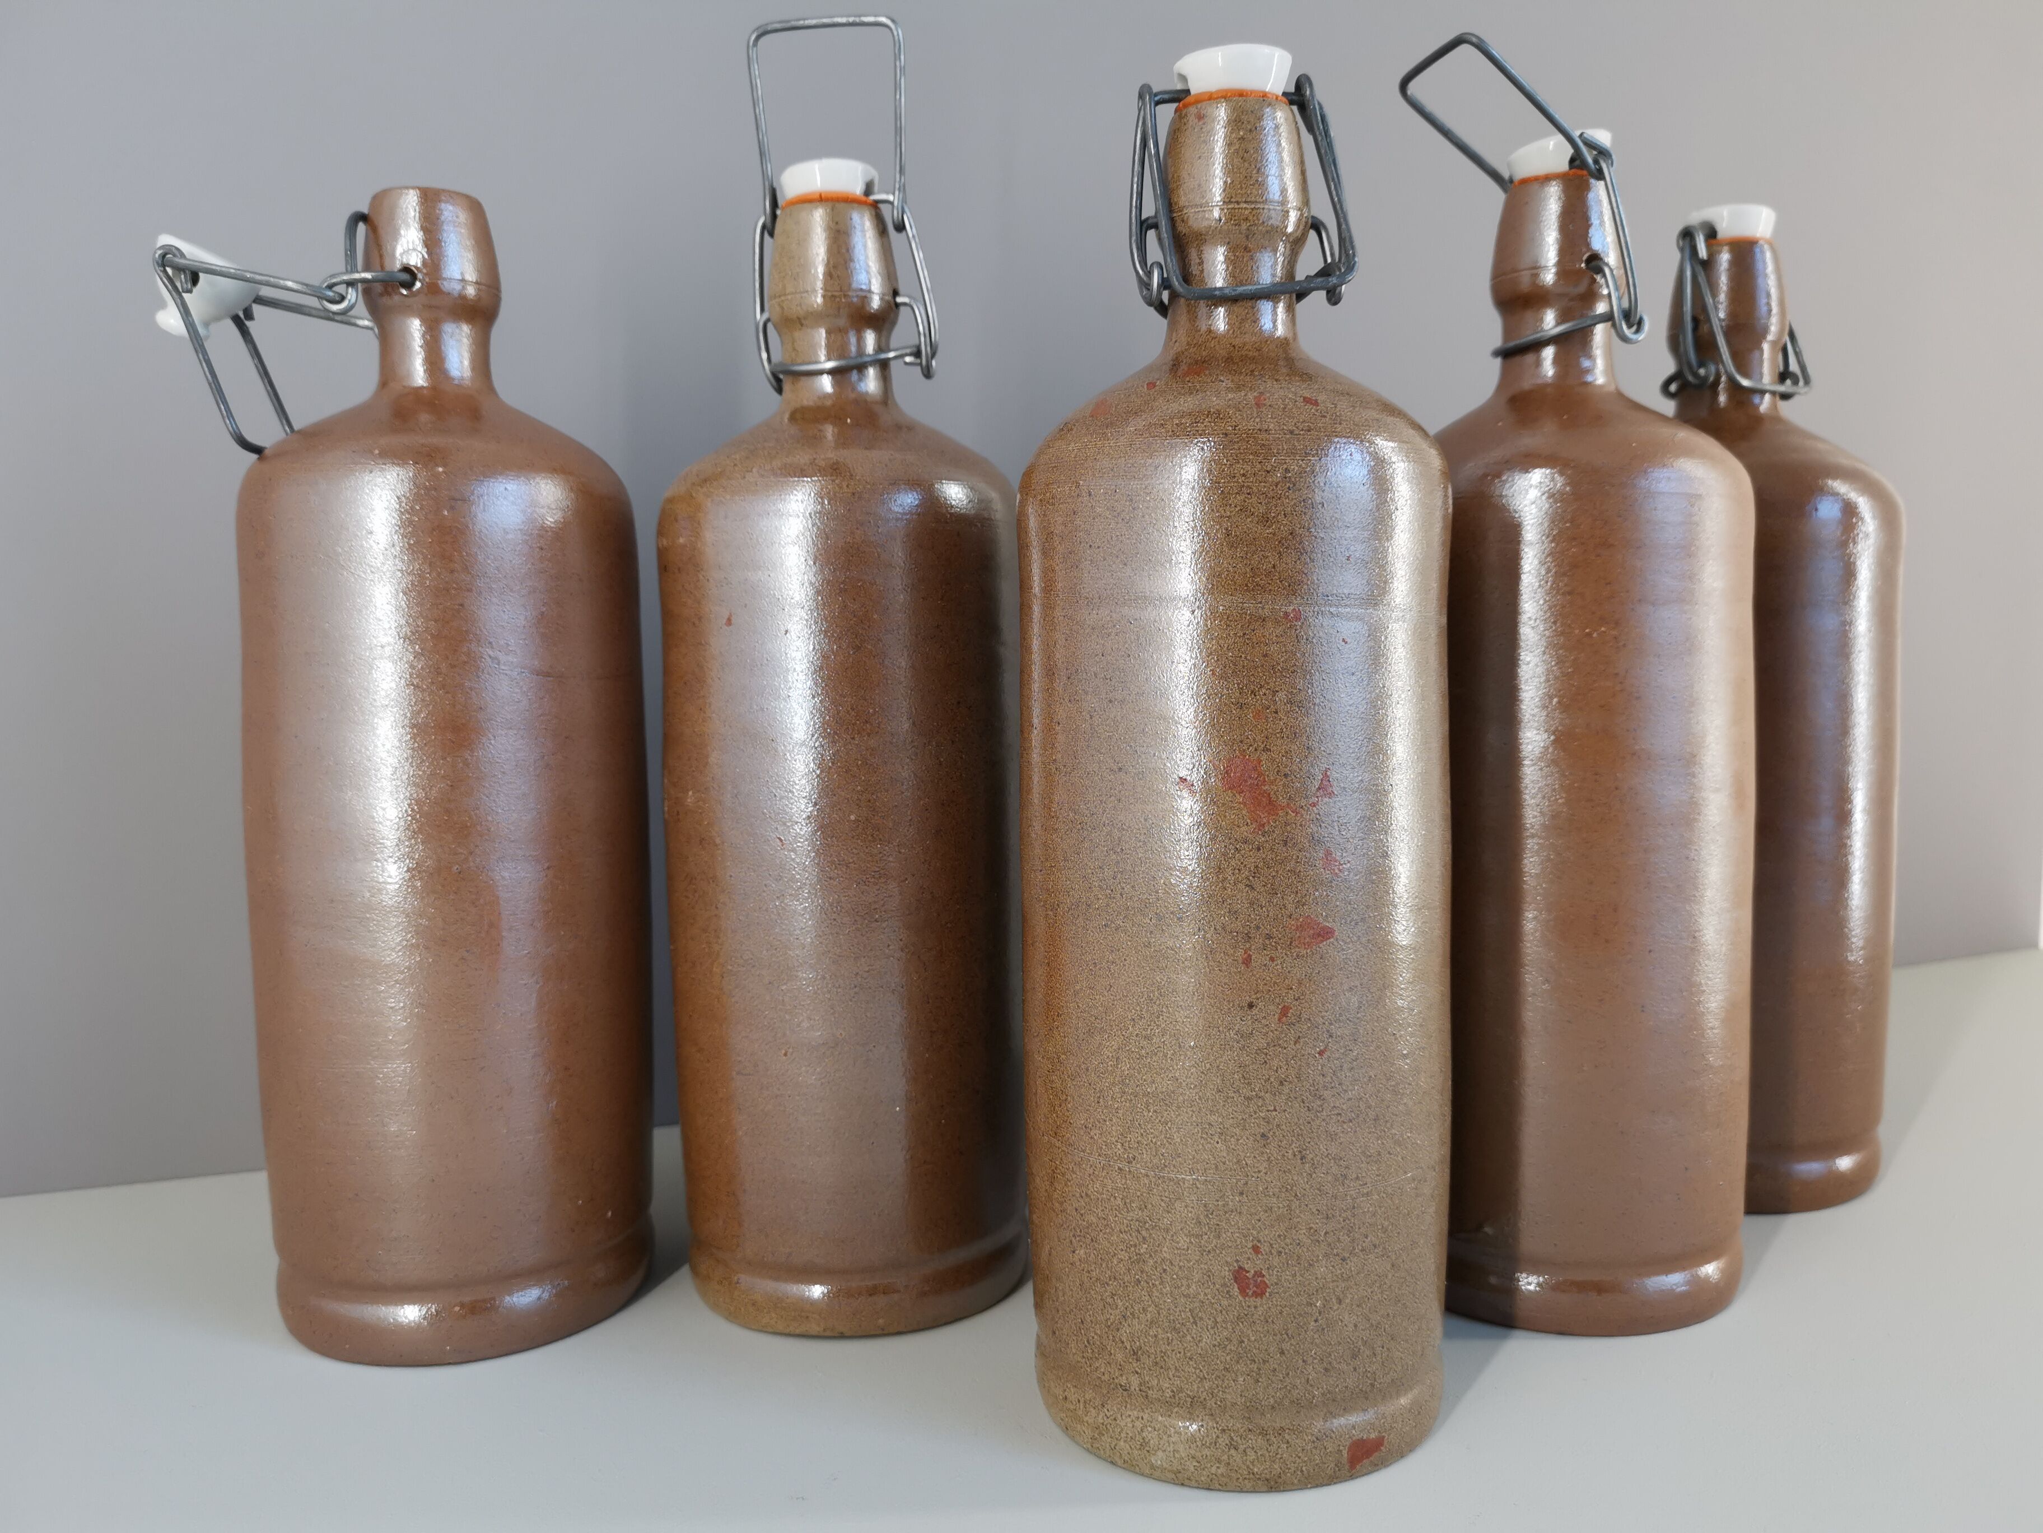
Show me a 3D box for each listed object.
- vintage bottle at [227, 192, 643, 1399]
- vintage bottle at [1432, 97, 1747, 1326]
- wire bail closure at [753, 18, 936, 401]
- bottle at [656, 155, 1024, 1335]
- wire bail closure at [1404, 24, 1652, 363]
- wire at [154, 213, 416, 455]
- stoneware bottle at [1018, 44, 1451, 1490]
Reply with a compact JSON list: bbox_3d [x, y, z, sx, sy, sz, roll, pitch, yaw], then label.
[{"bbox_3d":[-0.141,-0.001,0.395,0.093,0.270,0.093,-1,4,0],"label":"vintage bottle"},{"bbox_3d":[0.134,-0.012,0.401,0.092,0.282,0.092,-1,4,0],"label":"vintage bottle"},{"bbox_3d":[-0.043,-0.136,0.391,0.046,0.089,0.033,0,4,9],"label":"wire bail closure"},{"bbox_3d":[-0.045,-0.008,0.405,0.089,0.280,0.089,-1,4,0],"label":"bottle"},{"bbox_3d":[0.121,-0.135,0.389,0.050,0.070,0.043,-2,5,-12],"label":"wire bail closure"},{"bbox_3d":[-0.173,-0.101,0.387,0.063,0.055,0.042,-1,4,0],"label":"wire"},{"bbox_3d":[0.045,-0.004,0.334,0.088,0.280,0.088,-1,4,0],"label":"stoneware bottle"}]

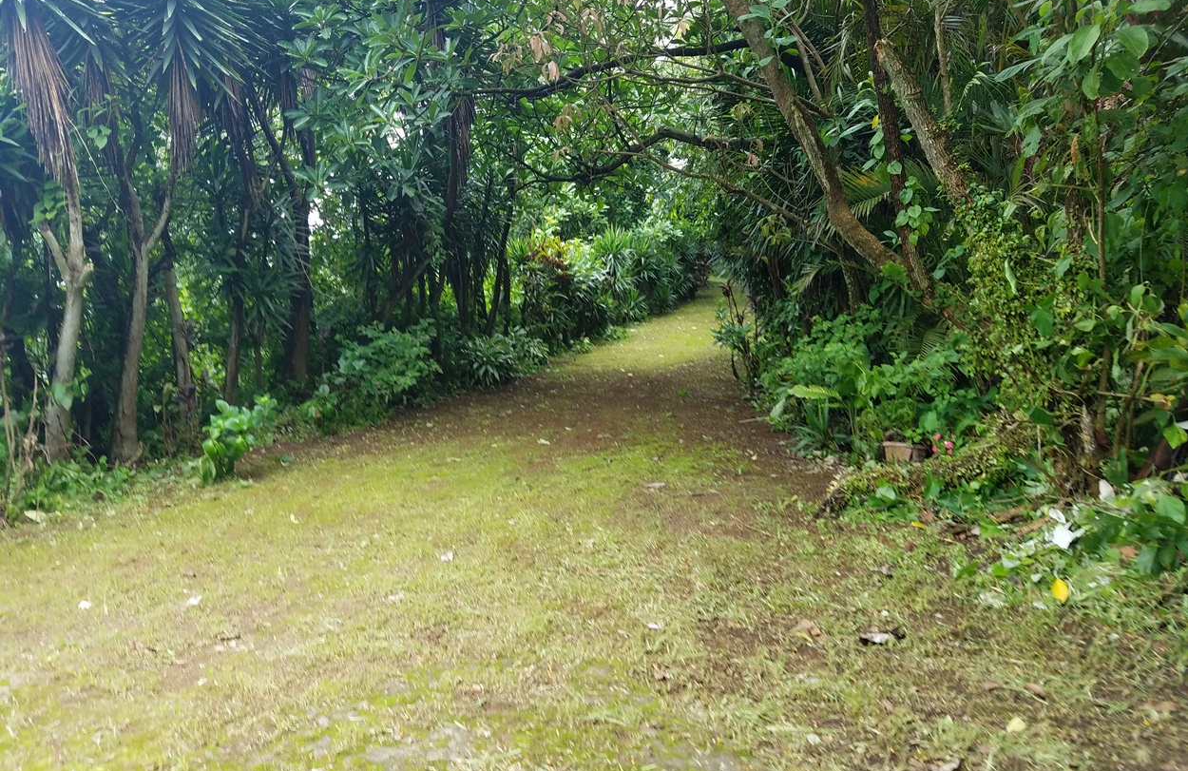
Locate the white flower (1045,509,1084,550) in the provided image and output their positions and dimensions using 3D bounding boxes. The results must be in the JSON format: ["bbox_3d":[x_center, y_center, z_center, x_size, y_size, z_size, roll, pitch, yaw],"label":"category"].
[{"bbox_3d":[2.713,0.828,5.150,0.220,0.210,0.180,2,5,27],"label":"white flower"}]

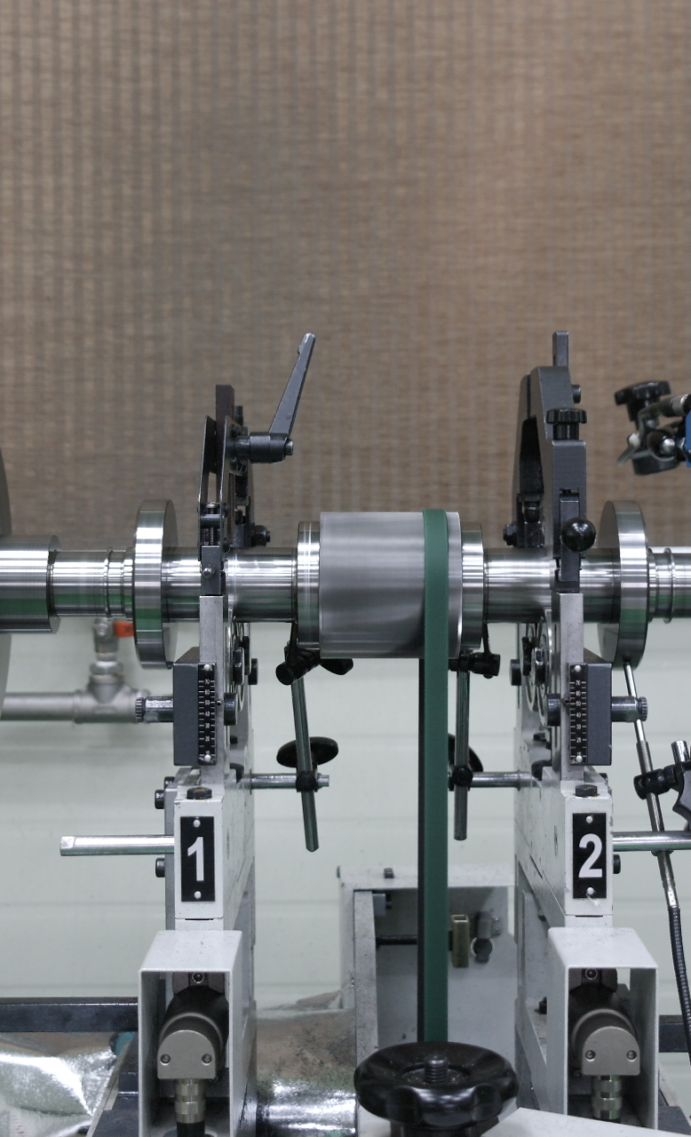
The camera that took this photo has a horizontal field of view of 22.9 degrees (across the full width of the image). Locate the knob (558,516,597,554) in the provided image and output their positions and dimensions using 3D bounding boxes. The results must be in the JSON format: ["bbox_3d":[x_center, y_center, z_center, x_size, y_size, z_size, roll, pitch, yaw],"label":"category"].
[{"bbox_3d":[0.137,-0.019,0.998,0.020,0.020,0.020,0,2,0],"label":"knob"}]

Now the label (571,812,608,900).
[{"bbox_3d":[0.143,0.169,1.002,0.020,0.050,0.002,0,2,0],"label":"label"}]

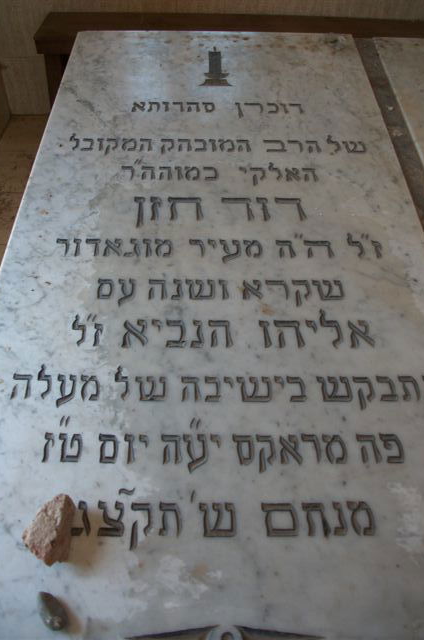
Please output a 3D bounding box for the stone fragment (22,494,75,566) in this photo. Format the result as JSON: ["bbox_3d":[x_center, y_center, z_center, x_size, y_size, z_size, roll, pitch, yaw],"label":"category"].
[{"bbox_3d":[-0.225,0.295,0.809,0.061,0.051,0.082,18,52,14],"label":"stone fragment"}]

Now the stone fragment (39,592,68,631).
[{"bbox_3d":[-0.210,0.383,0.754,0.029,0.023,0.055,-33,58,-25],"label":"stone fragment"}]

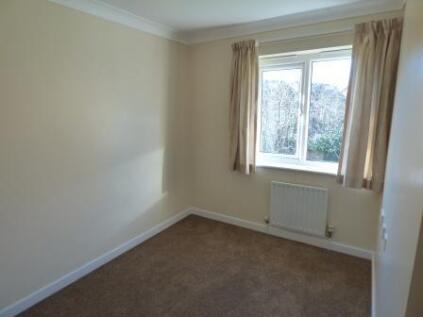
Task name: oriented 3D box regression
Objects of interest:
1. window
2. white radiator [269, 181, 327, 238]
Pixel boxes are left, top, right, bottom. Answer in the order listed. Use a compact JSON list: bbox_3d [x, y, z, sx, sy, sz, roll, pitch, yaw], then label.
[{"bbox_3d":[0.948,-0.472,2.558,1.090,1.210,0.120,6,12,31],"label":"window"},{"bbox_3d":[0.933,0.531,2.628,0.565,0.515,0.090,6,12,31],"label":"white radiator"}]

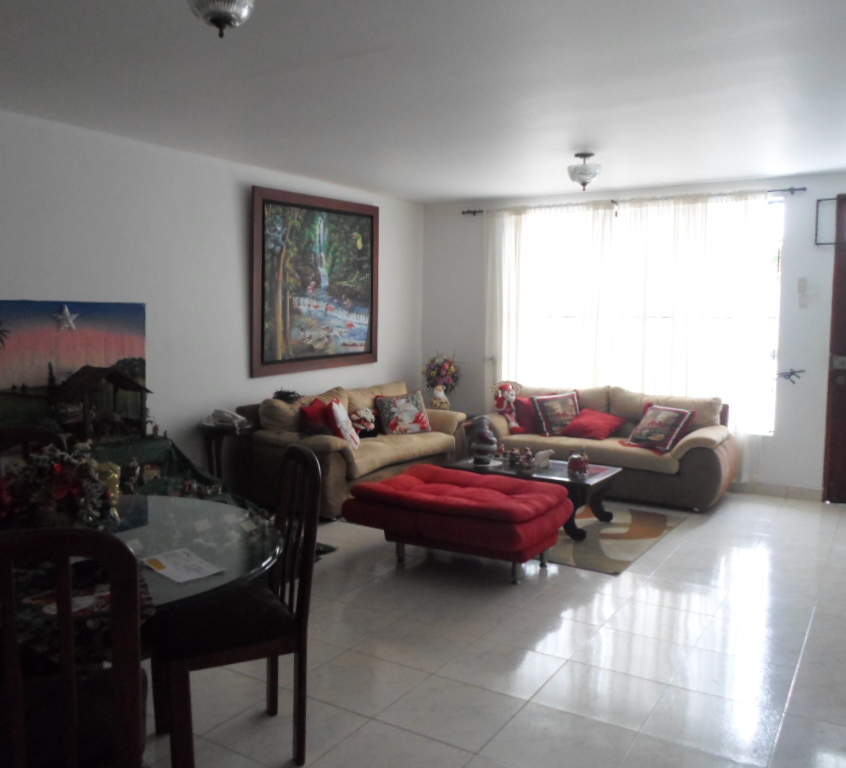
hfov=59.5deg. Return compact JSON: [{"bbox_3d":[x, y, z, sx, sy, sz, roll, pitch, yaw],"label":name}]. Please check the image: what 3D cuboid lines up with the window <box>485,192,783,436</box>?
[{"bbox_3d":[1.762,-0.617,6.708,2.632,2.005,0.120,3,5,29],"label":"window"}]

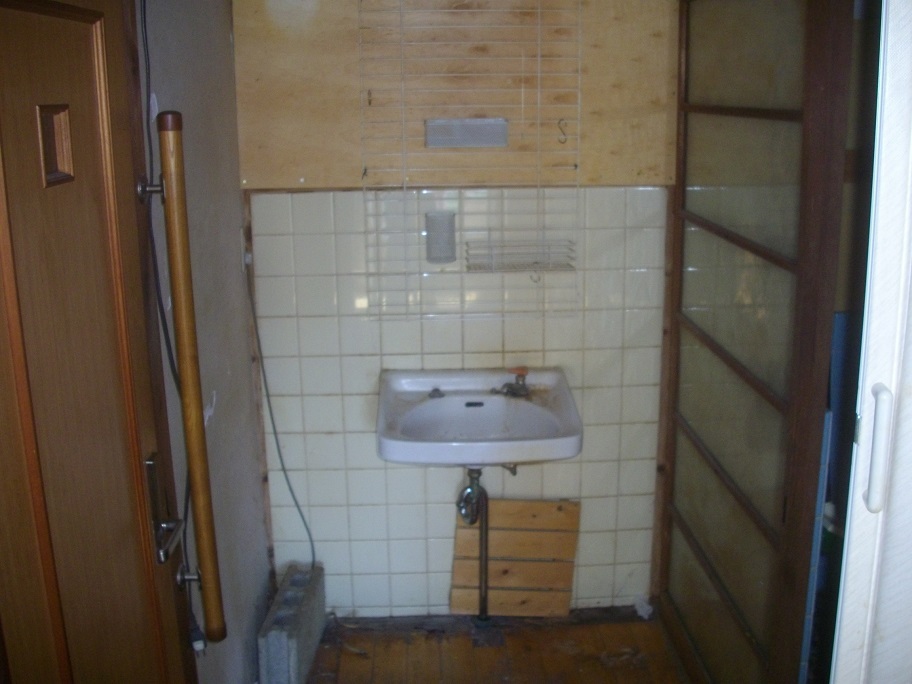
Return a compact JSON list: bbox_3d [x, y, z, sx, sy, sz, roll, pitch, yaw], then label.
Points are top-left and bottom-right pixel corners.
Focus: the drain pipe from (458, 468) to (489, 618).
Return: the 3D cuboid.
[{"bbox_3d":[0.049,0.573,2.689,0.086,0.552,0.184,-1,16,-2],"label":"drain pipe"}]

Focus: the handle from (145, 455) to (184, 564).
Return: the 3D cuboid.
[{"bbox_3d":[-0.468,0.278,1.570,0.050,0.169,0.157,-1,16,-2],"label":"handle"}]

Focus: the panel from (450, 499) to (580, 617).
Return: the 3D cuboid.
[{"bbox_3d":[0.171,0.631,2.820,0.353,0.375,0.018,2,13,-3],"label":"panel"}]

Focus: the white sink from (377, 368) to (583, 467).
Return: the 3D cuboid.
[{"bbox_3d":[0.050,0.224,2.511,0.501,0.204,0.398,-1,16,-2],"label":"white sink"}]

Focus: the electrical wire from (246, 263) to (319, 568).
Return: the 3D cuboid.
[{"bbox_3d":[-0.472,0.234,2.658,0.137,0.882,0.048,-1,16,-2],"label":"electrical wire"}]

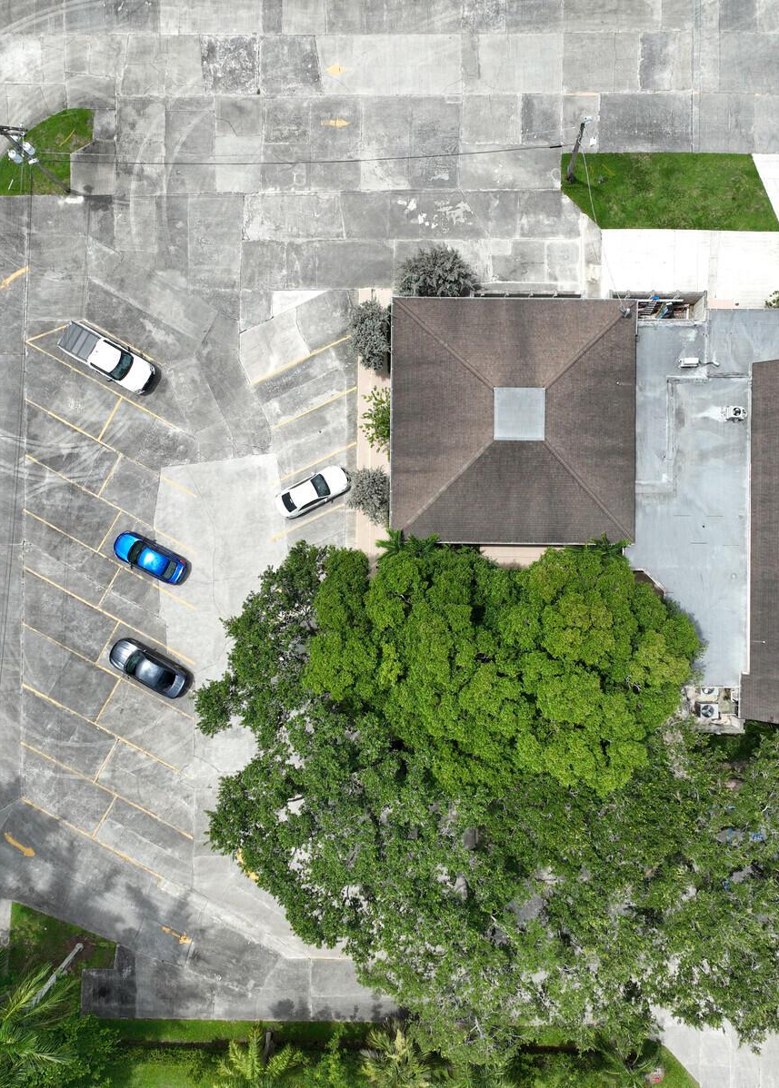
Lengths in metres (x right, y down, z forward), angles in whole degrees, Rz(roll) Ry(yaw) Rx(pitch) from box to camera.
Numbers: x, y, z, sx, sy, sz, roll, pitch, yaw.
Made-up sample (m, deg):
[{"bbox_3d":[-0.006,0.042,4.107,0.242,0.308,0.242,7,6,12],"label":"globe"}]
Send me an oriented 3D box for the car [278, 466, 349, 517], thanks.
[{"bbox_3d":[-4.605,-3.149,60.080,4.600,1.450,1.820,-27,90,0],"label":"car"}]

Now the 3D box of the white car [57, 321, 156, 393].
[{"bbox_3d":[-16.854,-11.114,59.900,5.850,1.900,2.030,29,90,0],"label":"white car"}]

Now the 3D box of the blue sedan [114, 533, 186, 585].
[{"bbox_3d":[-14.283,0.772,60.080,4.520,1.440,1.810,27,90,0],"label":"blue sedan"}]

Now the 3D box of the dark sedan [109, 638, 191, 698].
[{"bbox_3d":[-14.372,7.362,60.080,4.850,1.470,1.880,29,90,0],"label":"dark sedan"}]

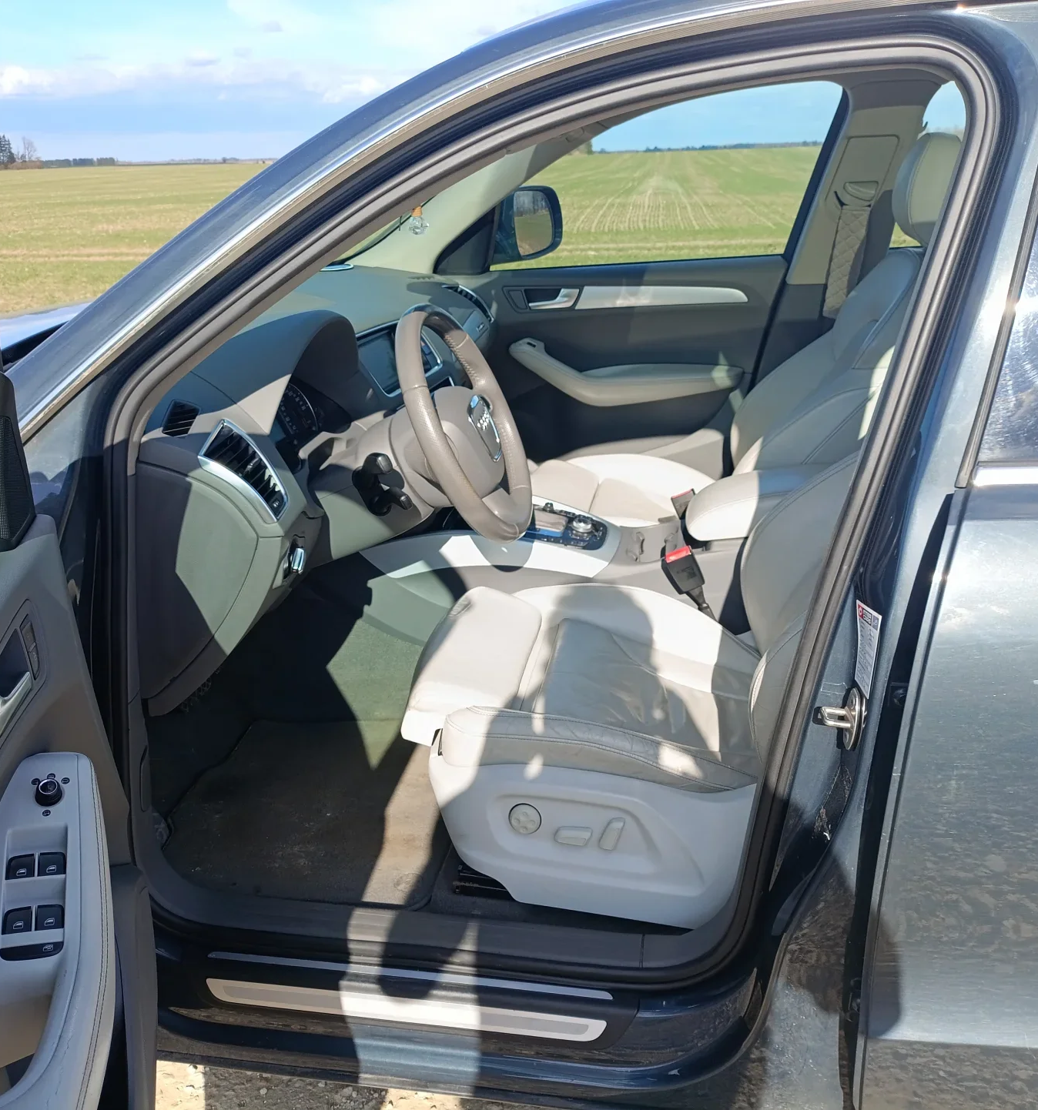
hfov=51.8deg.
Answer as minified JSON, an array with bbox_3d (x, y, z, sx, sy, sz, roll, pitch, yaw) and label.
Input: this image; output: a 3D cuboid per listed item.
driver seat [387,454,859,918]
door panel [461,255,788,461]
[{"bbox_3d":[0.319,-0.013,1.580,0.990,1.030,0.540,2,22,10],"label":"driver seat"},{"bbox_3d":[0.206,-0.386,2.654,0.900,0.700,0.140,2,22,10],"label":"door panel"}]

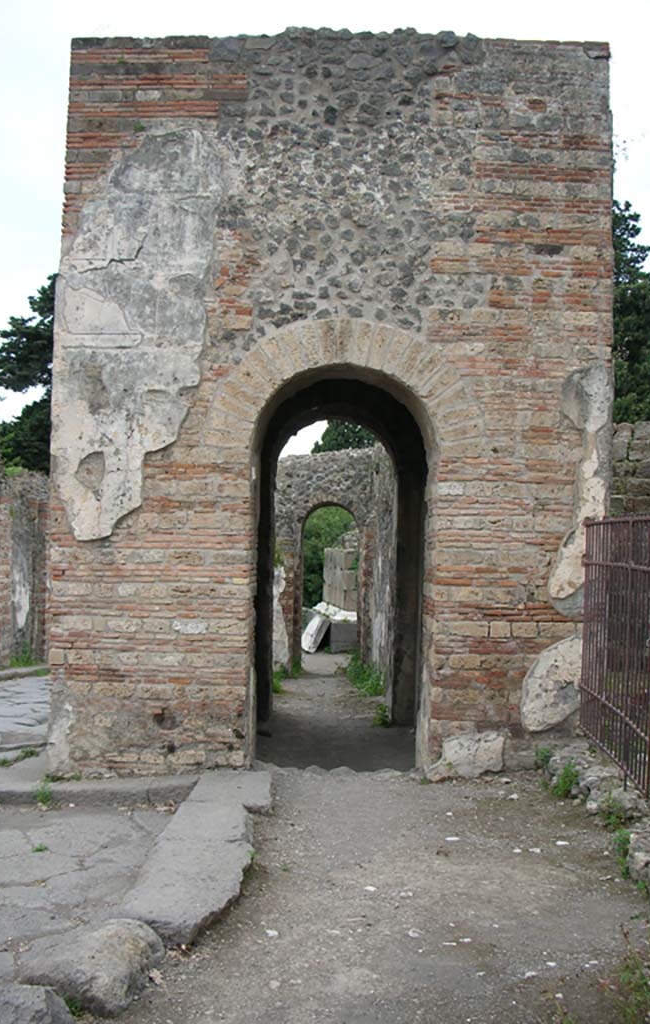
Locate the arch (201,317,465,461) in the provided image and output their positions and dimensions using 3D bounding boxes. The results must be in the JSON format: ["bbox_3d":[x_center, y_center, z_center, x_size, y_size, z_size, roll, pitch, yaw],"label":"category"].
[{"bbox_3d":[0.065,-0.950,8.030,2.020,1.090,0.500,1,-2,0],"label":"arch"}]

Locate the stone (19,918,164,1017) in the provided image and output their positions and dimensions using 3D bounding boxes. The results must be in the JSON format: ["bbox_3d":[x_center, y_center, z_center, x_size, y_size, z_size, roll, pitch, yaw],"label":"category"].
[{"bbox_3d":[-0.865,1.700,3.860,0.540,0.190,0.440,1,-2,0],"label":"stone"}]

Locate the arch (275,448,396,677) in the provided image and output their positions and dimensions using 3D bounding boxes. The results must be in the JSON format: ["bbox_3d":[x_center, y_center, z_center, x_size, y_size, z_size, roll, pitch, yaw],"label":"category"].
[{"bbox_3d":[0.180,0.870,17.800,2.050,3.900,1.100,1,-2,0],"label":"arch"}]

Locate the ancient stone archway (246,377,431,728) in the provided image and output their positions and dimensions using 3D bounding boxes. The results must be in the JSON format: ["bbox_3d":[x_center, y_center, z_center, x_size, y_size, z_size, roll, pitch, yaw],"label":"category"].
[{"bbox_3d":[0.120,0.400,8.300,1.380,3.000,1.200,1,-2,0],"label":"ancient stone archway"}]

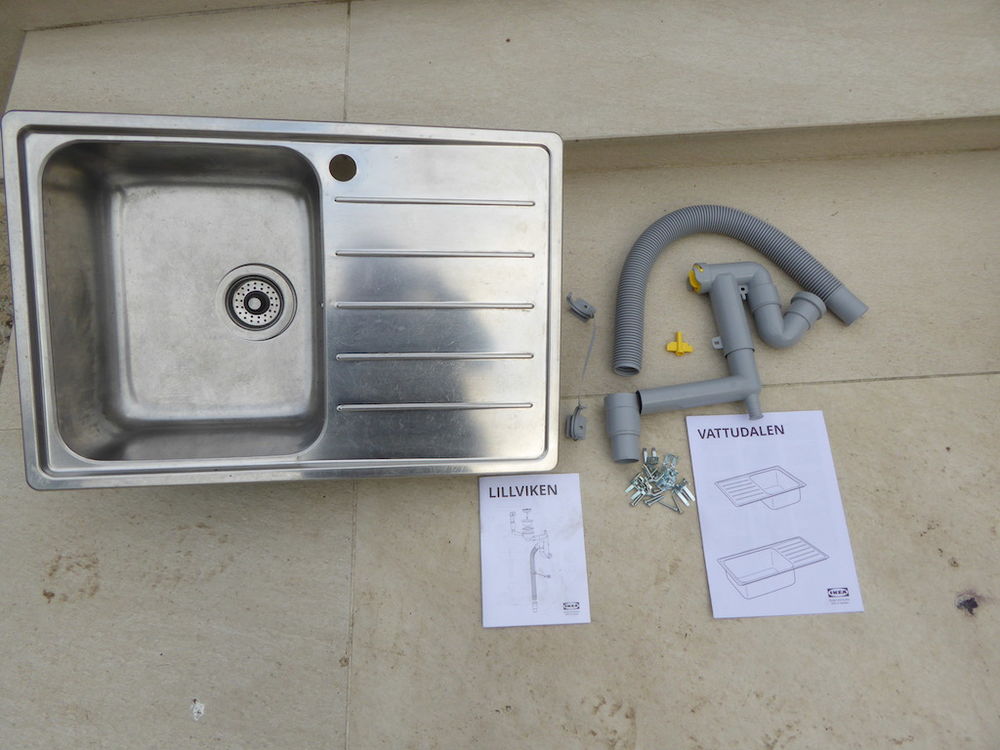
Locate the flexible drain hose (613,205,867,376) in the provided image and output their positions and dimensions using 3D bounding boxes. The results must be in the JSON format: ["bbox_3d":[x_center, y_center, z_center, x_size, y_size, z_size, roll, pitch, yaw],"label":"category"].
[{"bbox_3d":[0.355,-0.164,1.133,0.430,0.047,0.272,-13,70,-4],"label":"flexible drain hose"}]

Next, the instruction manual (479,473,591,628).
[{"bbox_3d":[0.048,0.250,1.004,0.148,0.005,0.210,-2,69,-1],"label":"instruction manual"}]

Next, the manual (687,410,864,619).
[{"bbox_3d":[0.399,0.198,1.022,0.210,0.005,0.297,-2,69,0],"label":"manual"}]

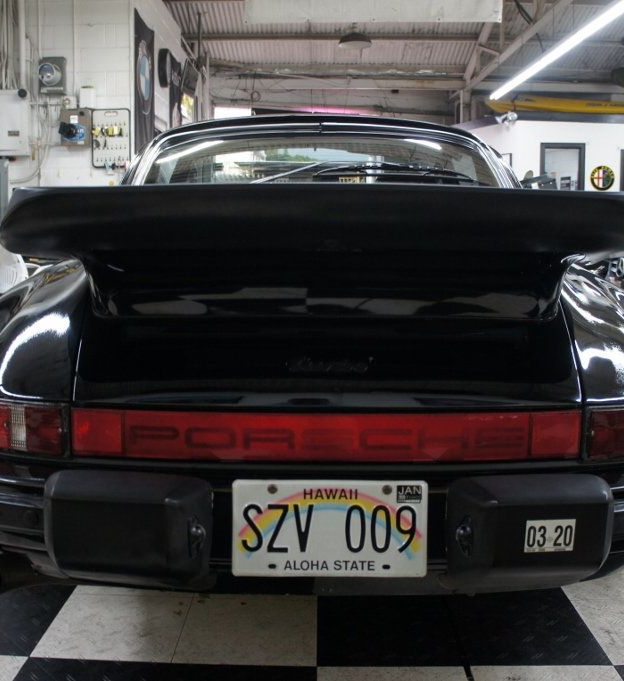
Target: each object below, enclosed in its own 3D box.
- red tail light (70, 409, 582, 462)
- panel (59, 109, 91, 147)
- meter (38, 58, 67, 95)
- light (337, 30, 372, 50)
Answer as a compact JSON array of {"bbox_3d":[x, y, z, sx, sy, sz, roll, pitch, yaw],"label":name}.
[{"bbox_3d":[0.022,0.165,1.361,0.909,0.087,0.057,0,8,1],"label":"red tail light"},{"bbox_3d":[-2.056,-1.855,6.714,0.257,0.309,0.170,0,8,2],"label":"panel"},{"bbox_3d":[-2.244,-2.286,6.649,0.225,0.308,0.190,0,8,2],"label":"meter"},{"bbox_3d":[0.555,-3.818,9.800,0.425,0.200,0.425,0,8,1],"label":"light"}]

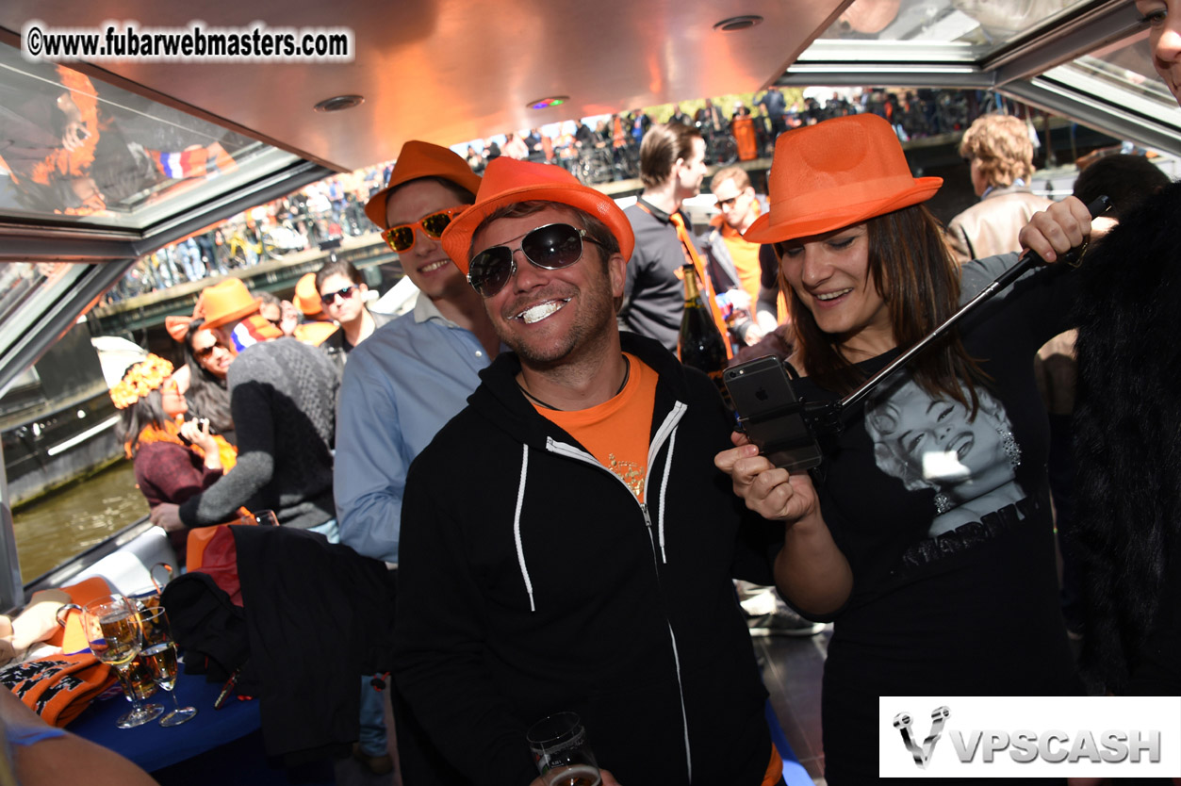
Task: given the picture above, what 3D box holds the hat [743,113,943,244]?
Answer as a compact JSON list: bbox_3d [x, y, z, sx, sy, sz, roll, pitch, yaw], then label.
[{"bbox_3d":[0.313,-0.270,1.160,0.245,0.123,0.275,6,29,43],"label":"hat"}]

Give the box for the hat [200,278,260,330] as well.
[{"bbox_3d":[-1.373,-0.336,3.500,0.275,0.135,0.235,-25,7,-29],"label":"hat"}]

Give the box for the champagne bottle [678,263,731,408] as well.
[{"bbox_3d":[0.292,-0.144,2.340,0.115,0.370,0.115,-13,9,-3],"label":"champagne bottle"}]

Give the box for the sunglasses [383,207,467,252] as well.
[{"bbox_3d":[-0.269,-0.292,1.628,0.148,0.050,0.145,-13,9,24],"label":"sunglasses"}]

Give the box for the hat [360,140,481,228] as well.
[{"bbox_3d":[-0.304,-0.398,1.740,0.245,0.123,0.275,-14,-2,7],"label":"hat"}]

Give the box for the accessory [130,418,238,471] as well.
[{"bbox_3d":[-1.372,0.180,3.100,0.360,0.220,0.280,-14,9,-13],"label":"accessory"}]

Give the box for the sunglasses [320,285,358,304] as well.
[{"bbox_3d":[-0.951,-0.386,3.581,0.145,0.046,0.145,-15,7,14],"label":"sunglasses"}]

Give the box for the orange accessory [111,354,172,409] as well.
[{"bbox_3d":[-1.536,-0.040,3.150,0.240,0.092,0.220,-34,12,-14],"label":"orange accessory"}]

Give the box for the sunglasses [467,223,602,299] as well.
[{"bbox_3d":[-0.050,-0.137,1.125,0.152,0.056,0.145,-18,-19,21],"label":"sunglasses"}]

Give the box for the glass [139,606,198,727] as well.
[{"bbox_3d":[-0.637,0.407,1.370,0.059,0.162,0.059,-13,9,-3],"label":"glass"}]

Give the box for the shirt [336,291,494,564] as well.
[{"bbox_3d":[-0.185,0.185,1.710,0.530,0.720,0.320,-13,8,-11],"label":"shirt"}]

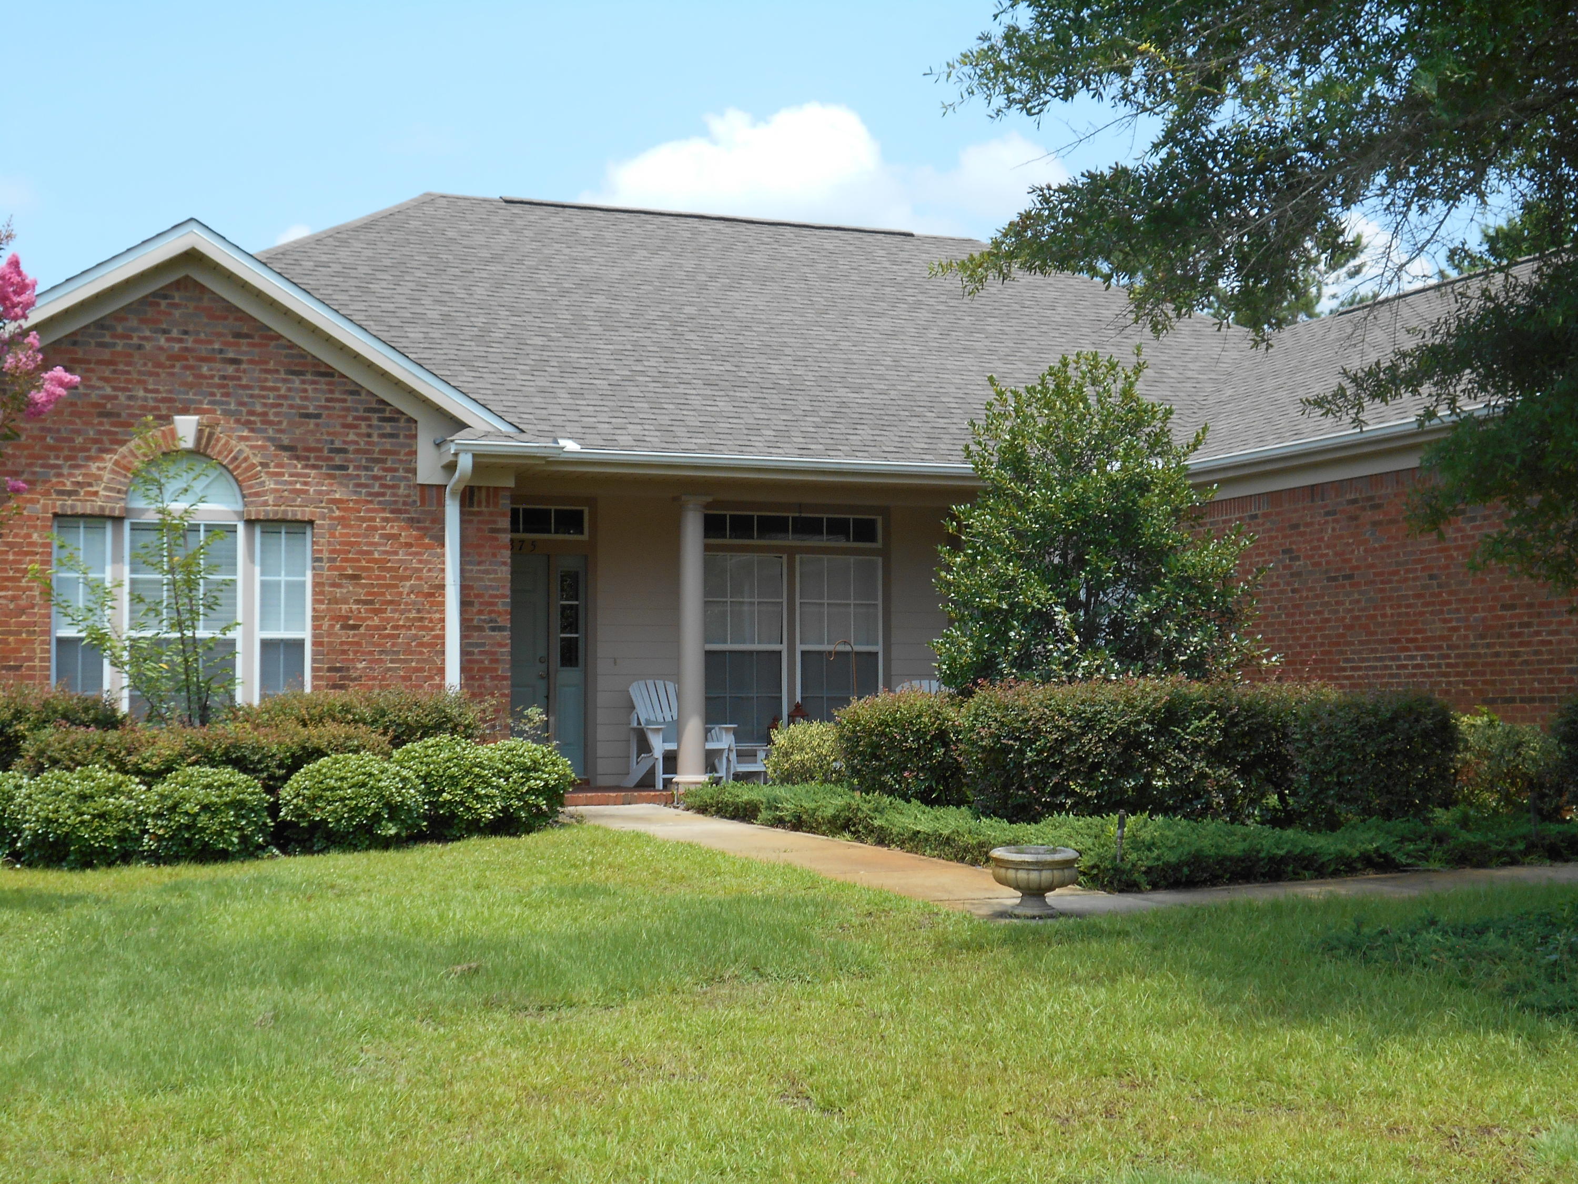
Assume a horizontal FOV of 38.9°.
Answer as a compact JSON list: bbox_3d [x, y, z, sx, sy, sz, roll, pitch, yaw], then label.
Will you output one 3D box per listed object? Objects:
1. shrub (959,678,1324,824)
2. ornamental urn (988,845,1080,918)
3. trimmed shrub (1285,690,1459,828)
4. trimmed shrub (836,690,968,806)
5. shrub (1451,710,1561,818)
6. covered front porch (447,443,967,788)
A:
[{"bbox_3d":[2.269,1.092,14.180,2.000,1.080,1.200,1,-3,-22],"label":"shrub"},{"bbox_3d":[1.241,1.470,11.300,0.455,0.335,0.455,0,-3,0],"label":"ornamental urn"},{"bbox_3d":[3.685,1.121,14.100,1.030,1.020,1.000,1,-3,-22],"label":"trimmed shrub"},{"bbox_3d":[0.783,1.190,15.500,0.920,1.000,0.920,0,-3,0],"label":"trimmed shrub"},{"bbox_3d":[4.887,1.244,15.200,0.850,0.900,0.800,1,-3,-22],"label":"shrub"},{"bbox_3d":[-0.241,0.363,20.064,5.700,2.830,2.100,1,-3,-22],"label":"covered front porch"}]

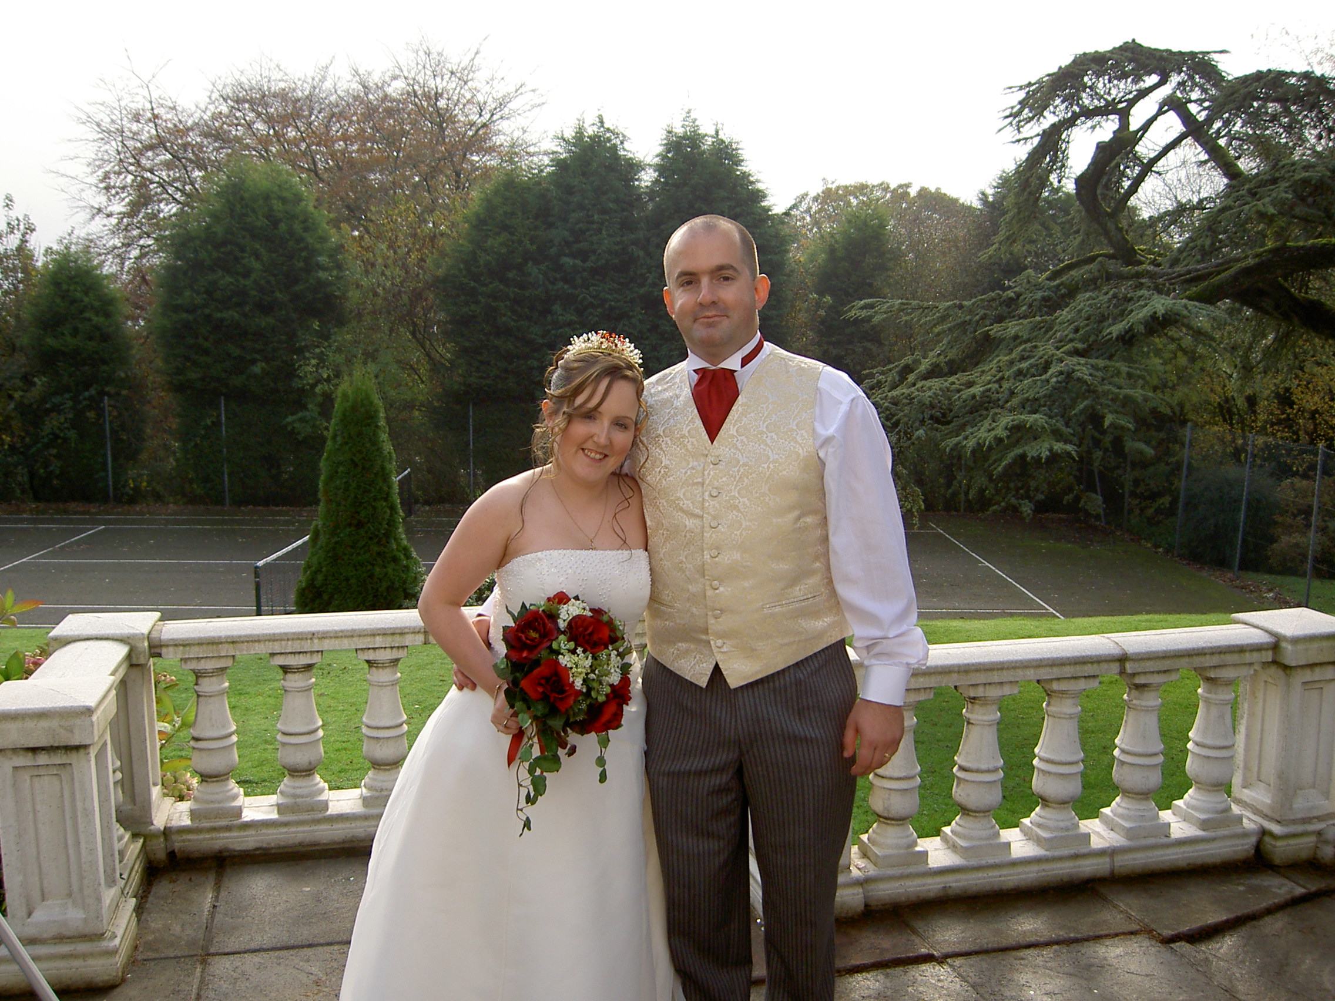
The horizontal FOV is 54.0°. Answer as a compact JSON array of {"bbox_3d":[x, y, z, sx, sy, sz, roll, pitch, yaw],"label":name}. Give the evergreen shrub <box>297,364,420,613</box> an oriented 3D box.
[{"bbox_3d":[-3.070,0.022,13.063,1.257,2.642,1.219,0,8,-1],"label":"evergreen shrub"}]

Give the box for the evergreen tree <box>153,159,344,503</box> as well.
[{"bbox_3d":[-10.970,-4.488,34.344,4.973,8.647,4.575,0,8,-1],"label":"evergreen tree"}]

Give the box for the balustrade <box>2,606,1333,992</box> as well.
[{"bbox_3d":[0.214,0.740,4.095,4.201,0.749,1.063,-1,8,-11],"label":"balustrade"}]

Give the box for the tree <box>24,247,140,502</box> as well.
[{"bbox_3d":[-15.006,-3.282,33.594,2.933,6.346,2.933,0,8,-1],"label":"tree"}]

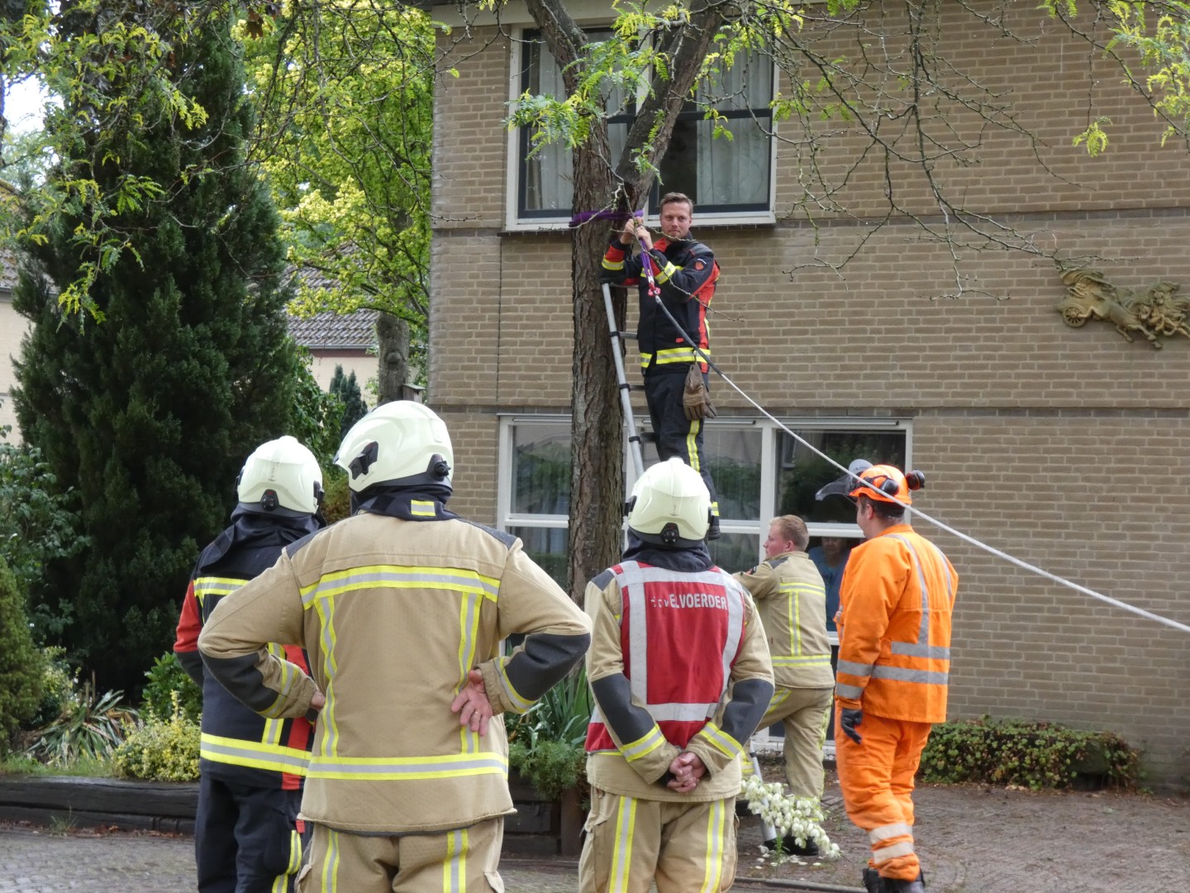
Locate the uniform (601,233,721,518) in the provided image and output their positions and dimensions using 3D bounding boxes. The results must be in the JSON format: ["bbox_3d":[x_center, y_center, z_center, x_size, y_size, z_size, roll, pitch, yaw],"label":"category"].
[{"bbox_3d":[0.346,-0.368,16.100,0.480,1.480,0.580,3,-2,-42],"label":"uniform"}]

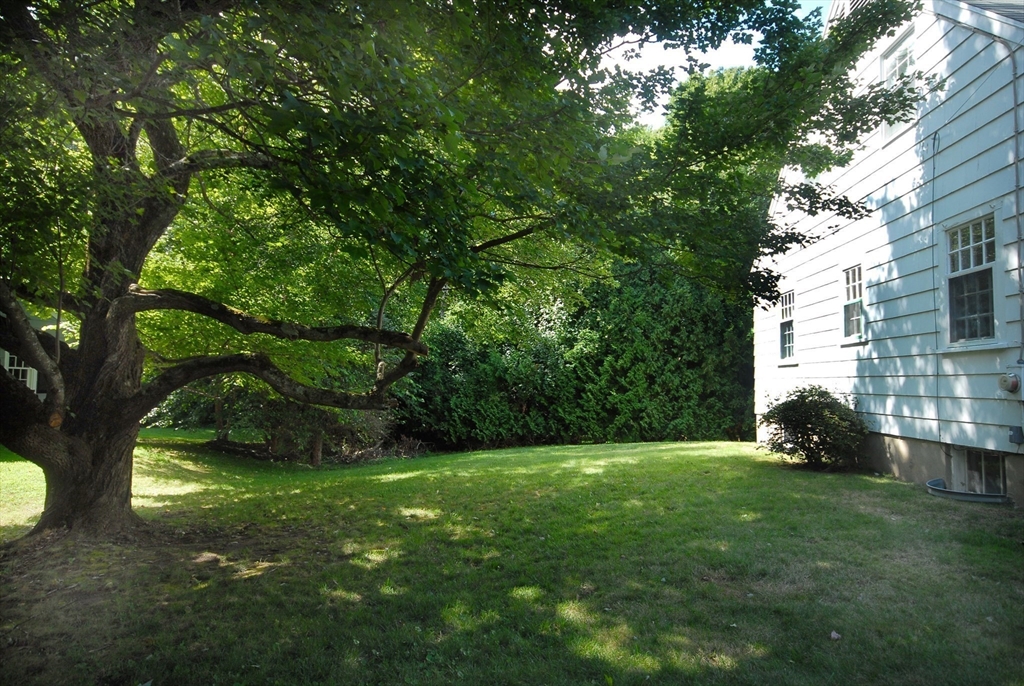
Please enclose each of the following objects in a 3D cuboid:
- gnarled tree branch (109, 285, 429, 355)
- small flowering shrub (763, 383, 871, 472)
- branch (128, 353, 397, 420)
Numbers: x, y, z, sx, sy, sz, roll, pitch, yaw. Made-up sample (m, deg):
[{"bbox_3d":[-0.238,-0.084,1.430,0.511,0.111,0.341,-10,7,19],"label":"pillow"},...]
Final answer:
[{"bbox_3d":[-2.330,-0.220,5.950,3.200,0.620,0.500,0,-4,10],"label":"gnarled tree branch"},{"bbox_3d":[4.460,1.230,9.250,1.400,1.200,1.450,1,-4,3],"label":"small flowering shrub"},{"bbox_3d":[-2.570,0.450,6.300,2.700,0.640,0.500,1,-4,6],"label":"branch"}]

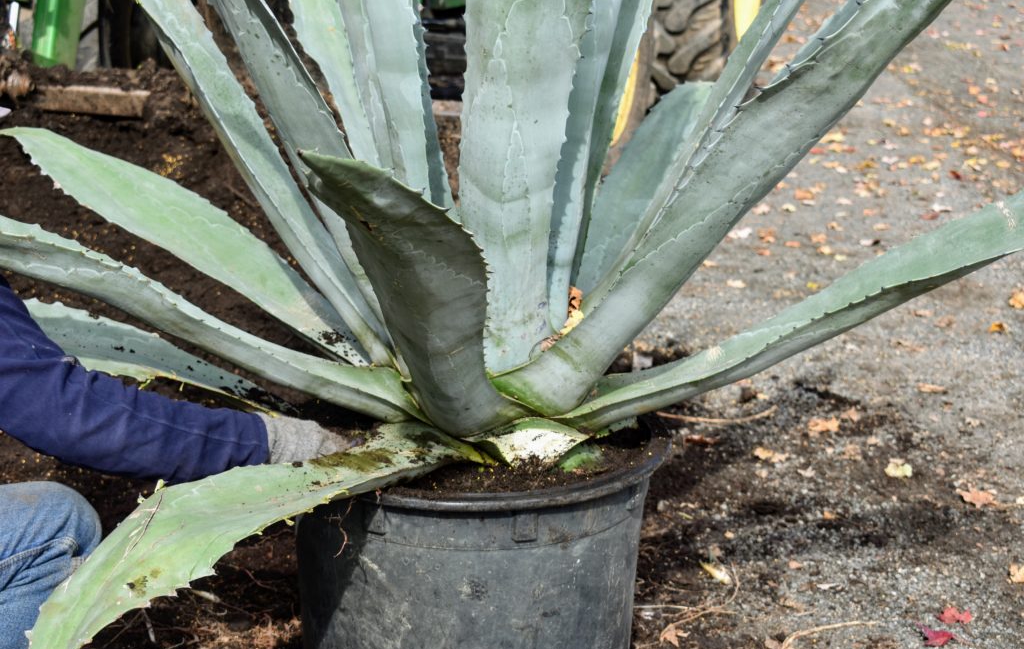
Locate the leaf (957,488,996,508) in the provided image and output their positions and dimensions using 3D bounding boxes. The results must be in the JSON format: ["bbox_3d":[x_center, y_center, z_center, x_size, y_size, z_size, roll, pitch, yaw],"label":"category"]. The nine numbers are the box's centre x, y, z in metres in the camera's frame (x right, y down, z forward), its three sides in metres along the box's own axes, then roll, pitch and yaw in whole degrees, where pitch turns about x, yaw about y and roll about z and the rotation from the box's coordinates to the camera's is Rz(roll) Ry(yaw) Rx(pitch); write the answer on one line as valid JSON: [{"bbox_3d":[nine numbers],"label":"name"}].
[{"bbox_3d":[0.991,0.369,4.187,0.085,0.020,0.070,4,15,14],"label":"leaf"}]

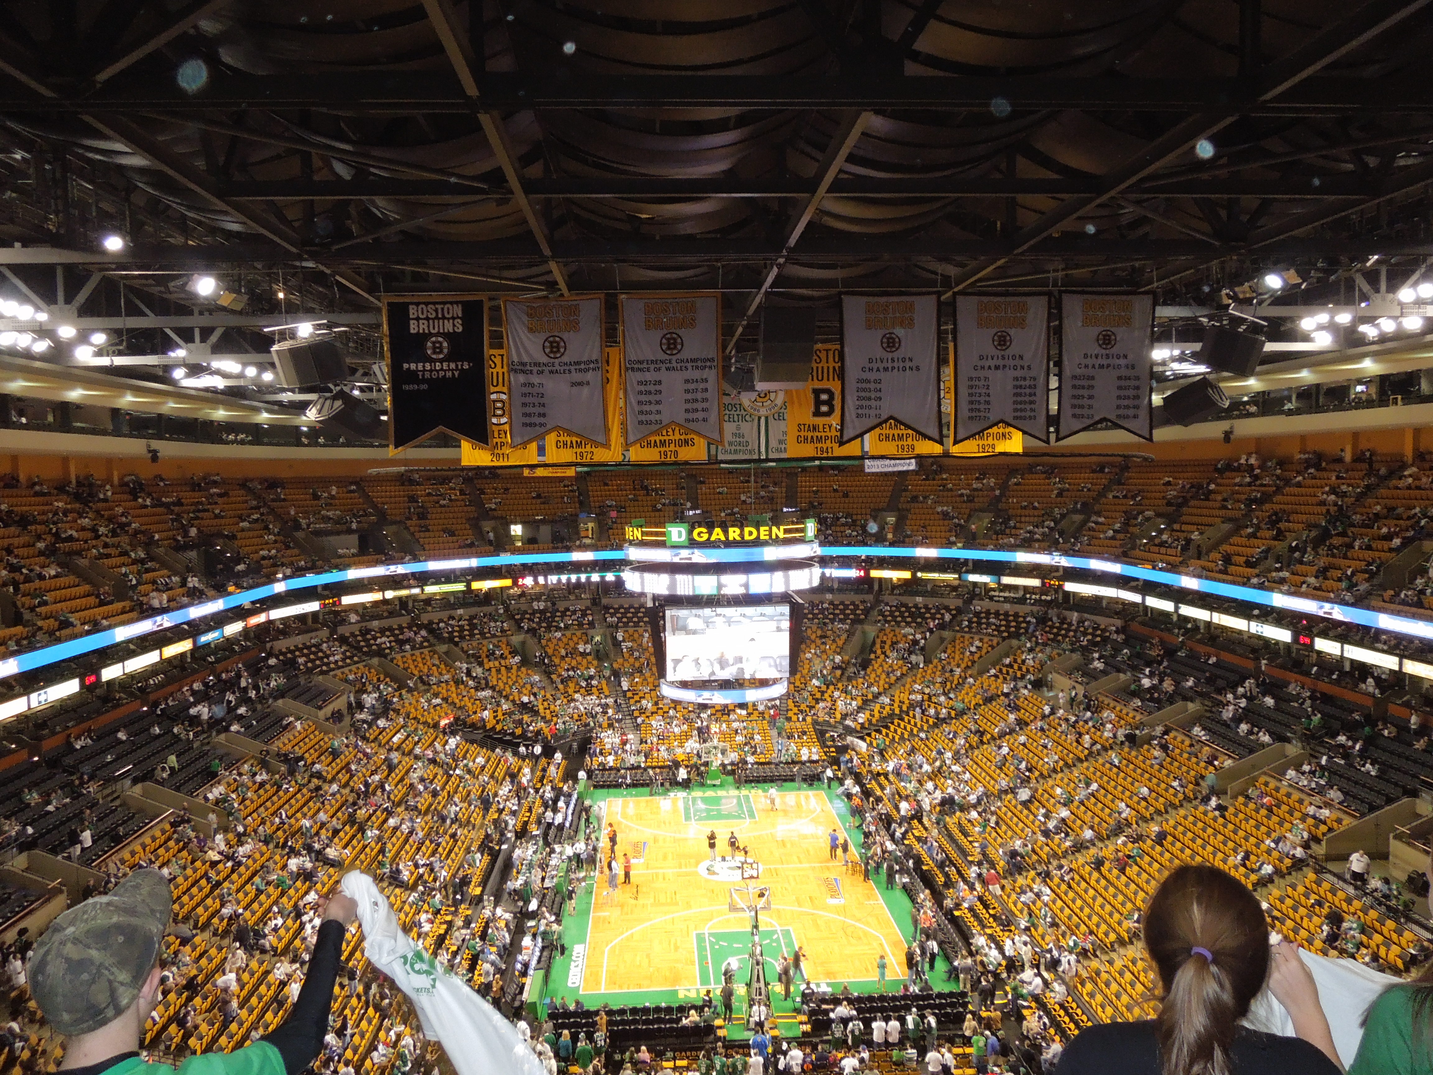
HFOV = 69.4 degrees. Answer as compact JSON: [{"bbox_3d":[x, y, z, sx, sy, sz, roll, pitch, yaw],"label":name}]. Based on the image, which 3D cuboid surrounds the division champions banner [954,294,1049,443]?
[{"bbox_3d":[10.946,-6.494,39.758,3.692,5.763,0.200,-1,3,-3],"label":"division champions banner"}]

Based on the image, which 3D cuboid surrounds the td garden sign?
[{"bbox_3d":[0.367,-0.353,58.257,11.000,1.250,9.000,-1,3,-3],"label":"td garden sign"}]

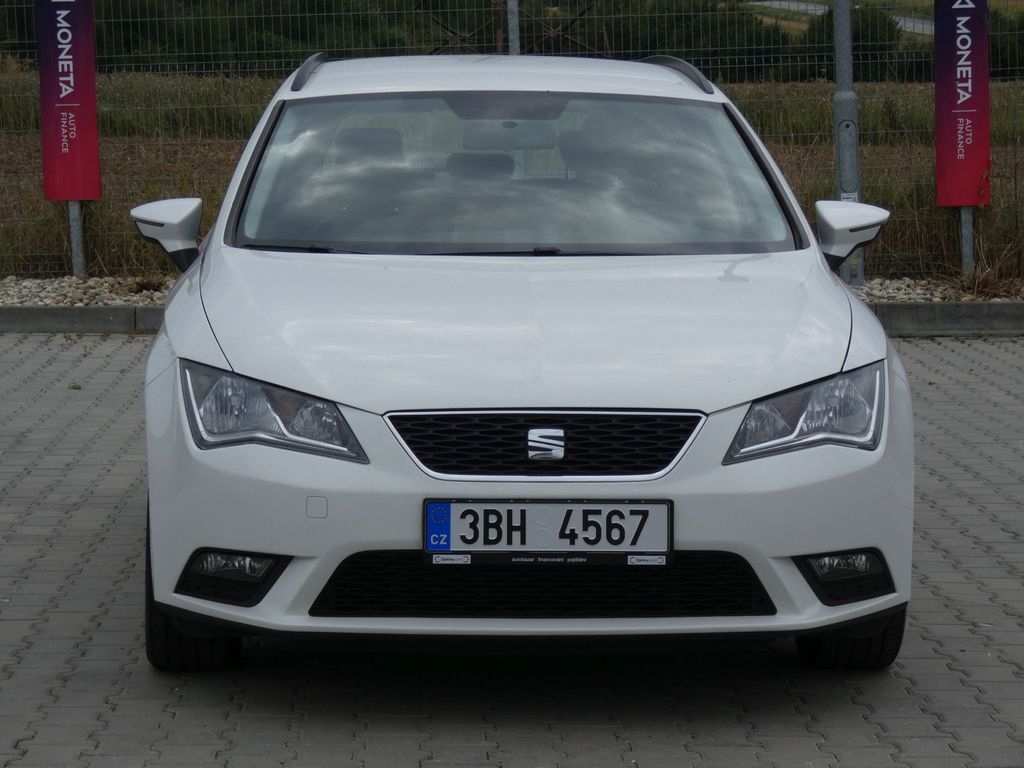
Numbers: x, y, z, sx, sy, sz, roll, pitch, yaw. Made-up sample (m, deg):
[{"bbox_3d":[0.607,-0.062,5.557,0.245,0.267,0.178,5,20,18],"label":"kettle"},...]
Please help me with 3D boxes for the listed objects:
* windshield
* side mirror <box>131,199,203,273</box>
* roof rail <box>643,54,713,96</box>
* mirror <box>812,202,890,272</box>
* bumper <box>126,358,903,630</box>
[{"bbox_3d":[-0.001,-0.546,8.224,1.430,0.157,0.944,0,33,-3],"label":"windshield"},{"bbox_3d":[-0.895,-0.387,8.191,0.200,0.185,0.175,0,6,-3],"label":"side mirror"},{"bbox_3d":[0.480,-0.948,9.675,0.070,0.110,1.850,0,6,-3],"label":"roof rail"},{"bbox_3d":[0.893,-0.383,8.275,0.200,0.185,0.175,0,6,-3],"label":"mirror"},{"bbox_3d":[0.064,0.237,6.999,1.790,0.540,0.590,0,6,-3],"label":"bumper"}]

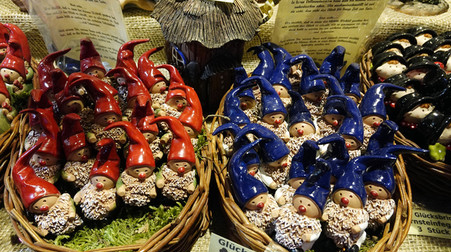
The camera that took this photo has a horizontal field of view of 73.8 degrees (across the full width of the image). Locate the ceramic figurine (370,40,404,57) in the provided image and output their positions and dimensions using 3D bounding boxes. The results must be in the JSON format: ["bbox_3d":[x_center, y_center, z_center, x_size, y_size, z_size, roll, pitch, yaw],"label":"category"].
[{"bbox_3d":[0.249,-0.095,0.470,0.050,0.078,0.046,-3,26,-4],"label":"ceramic figurine"}]

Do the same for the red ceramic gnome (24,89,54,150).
[{"bbox_3d":[-0.214,-0.005,0.352,0.042,0.085,0.042,2,23,2],"label":"red ceramic gnome"}]

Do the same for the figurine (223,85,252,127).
[{"bbox_3d":[0.018,0.003,0.337,0.042,0.085,0.042,-3,23,-4],"label":"figurine"}]

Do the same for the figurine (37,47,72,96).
[{"bbox_3d":[-0.215,-0.043,0.385,0.044,0.086,0.042,0,26,0],"label":"figurine"}]

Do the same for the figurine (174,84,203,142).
[{"bbox_3d":[-0.041,-0.003,0.340,0.042,0.086,0.042,-3,23,-4],"label":"figurine"}]

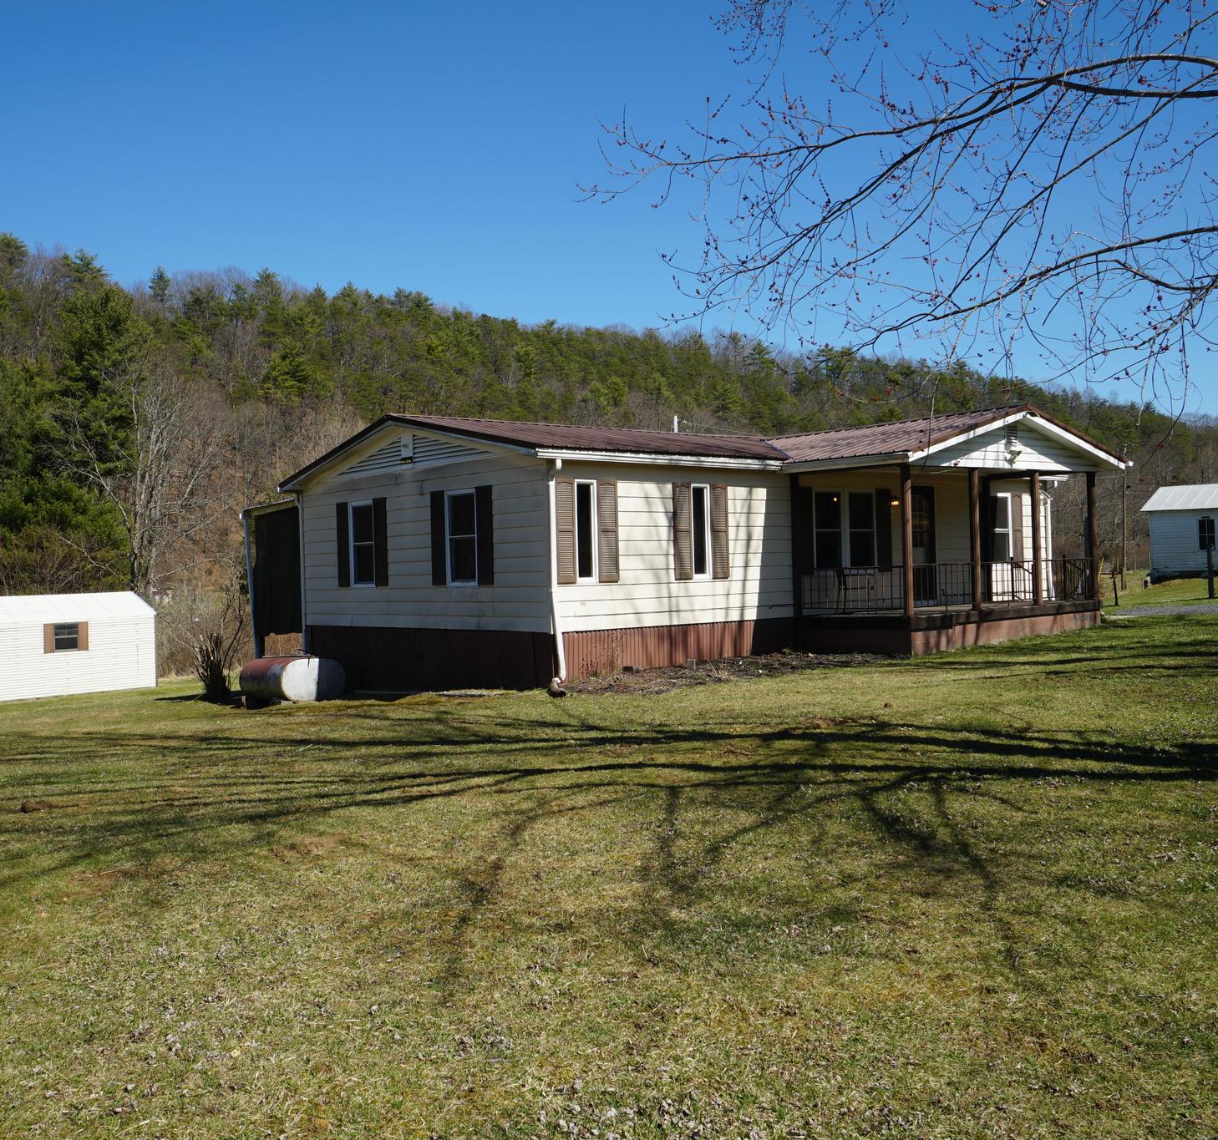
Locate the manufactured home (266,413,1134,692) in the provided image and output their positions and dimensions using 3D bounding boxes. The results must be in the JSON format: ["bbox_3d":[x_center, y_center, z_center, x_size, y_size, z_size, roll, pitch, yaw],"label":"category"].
[{"bbox_3d":[1.928,-0.535,23.966,13.514,4.141,11.412,-1,0,-41],"label":"manufactured home"}]

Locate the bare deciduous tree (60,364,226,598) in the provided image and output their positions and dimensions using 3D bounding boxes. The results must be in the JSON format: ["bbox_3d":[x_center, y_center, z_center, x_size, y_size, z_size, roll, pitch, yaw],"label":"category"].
[{"bbox_3d":[-21.784,-3.002,60.000,7.876,13.382,7.876,-1,0,-20],"label":"bare deciduous tree"}]

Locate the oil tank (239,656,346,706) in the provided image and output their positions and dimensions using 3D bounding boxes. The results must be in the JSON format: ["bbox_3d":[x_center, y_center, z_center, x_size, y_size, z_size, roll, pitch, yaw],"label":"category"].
[{"bbox_3d":[-5.234,1.804,21.272,1.120,0.760,1.560,-1,0,-41],"label":"oil tank"}]

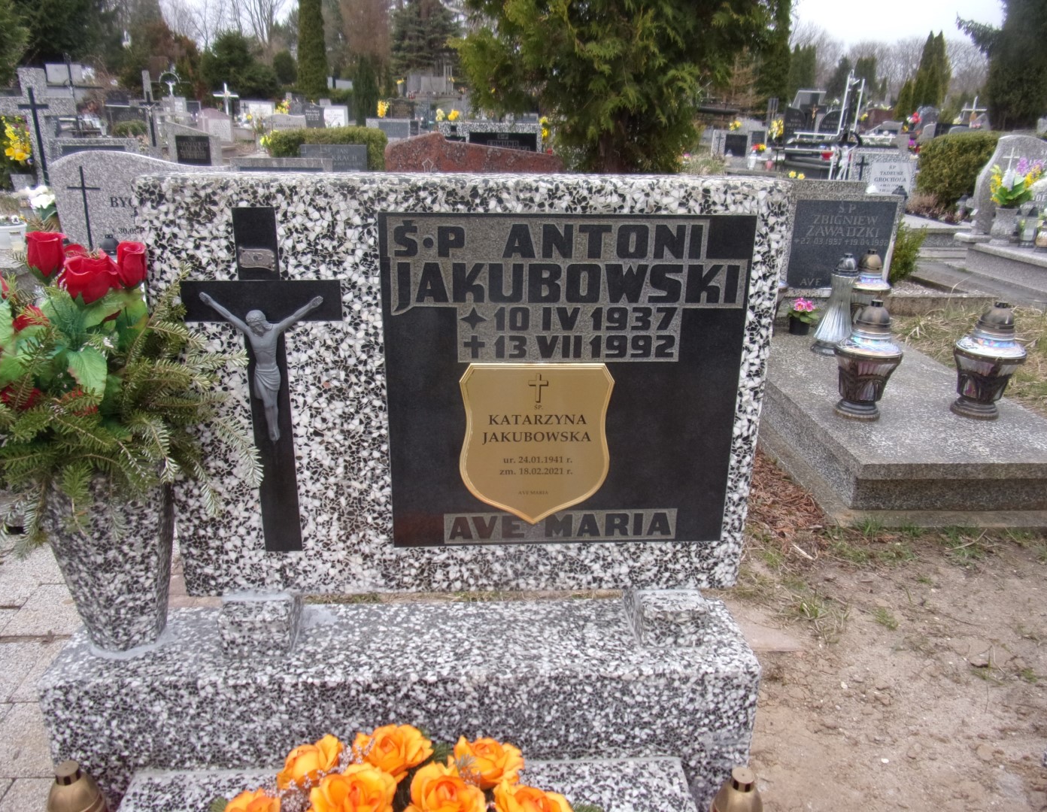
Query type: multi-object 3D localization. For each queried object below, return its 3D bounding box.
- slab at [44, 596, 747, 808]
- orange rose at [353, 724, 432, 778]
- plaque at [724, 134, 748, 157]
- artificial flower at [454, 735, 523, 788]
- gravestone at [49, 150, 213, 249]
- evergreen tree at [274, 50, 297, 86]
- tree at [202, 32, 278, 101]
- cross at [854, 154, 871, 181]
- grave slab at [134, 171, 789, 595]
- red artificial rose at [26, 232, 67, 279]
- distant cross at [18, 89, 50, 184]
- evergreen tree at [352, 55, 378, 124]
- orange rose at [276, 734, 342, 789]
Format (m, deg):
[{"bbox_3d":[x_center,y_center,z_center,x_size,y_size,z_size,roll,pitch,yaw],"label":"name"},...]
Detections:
[{"bbox_3d":[-0.144,0.406,1.015,0.870,0.220,0.153,0,20,-3],"label":"slab"},{"bbox_3d":[-0.141,0.374,0.810,0.086,0.053,0.075,0,20,-3],"label":"orange rose"},{"bbox_3d":[3.397,-4.157,12.000,0.377,0.332,0.025,0,20,-3],"label":"plaque"},{"bbox_3d":[-0.038,0.379,0.800,0.079,0.053,0.070,0,20,-3],"label":"artificial flower"},{"bbox_3d":[-1.670,-0.862,3.299,0.755,0.506,0.090,0,20,-3],"label":"gravestone"},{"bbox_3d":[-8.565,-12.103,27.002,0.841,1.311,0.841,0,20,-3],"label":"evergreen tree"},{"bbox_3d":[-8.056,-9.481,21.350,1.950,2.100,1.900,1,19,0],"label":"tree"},{"bbox_3d":[3.299,-2.290,7.347,0.123,0.280,0.025,0,20,-3],"label":"cross"},{"bbox_3d":[-0.074,-0.017,1.000,0.761,0.553,0.080,0,18,-3],"label":"grave slab"},{"bbox_3d":[-0.547,-0.172,0.860,0.044,0.054,0.044,0,20,-3],"label":"red artificial rose"},{"bbox_3d":[-3.486,-1.931,5.410,0.215,0.660,0.030,2,19,1],"label":"distant cross"},{"bbox_3d":[-4.004,-7.963,19.004,0.658,1.702,0.658,0,20,-3],"label":"evergreen tree"},{"bbox_3d":[-0.248,0.412,0.870,0.077,0.062,0.074,0,20,-3],"label":"orange rose"}]

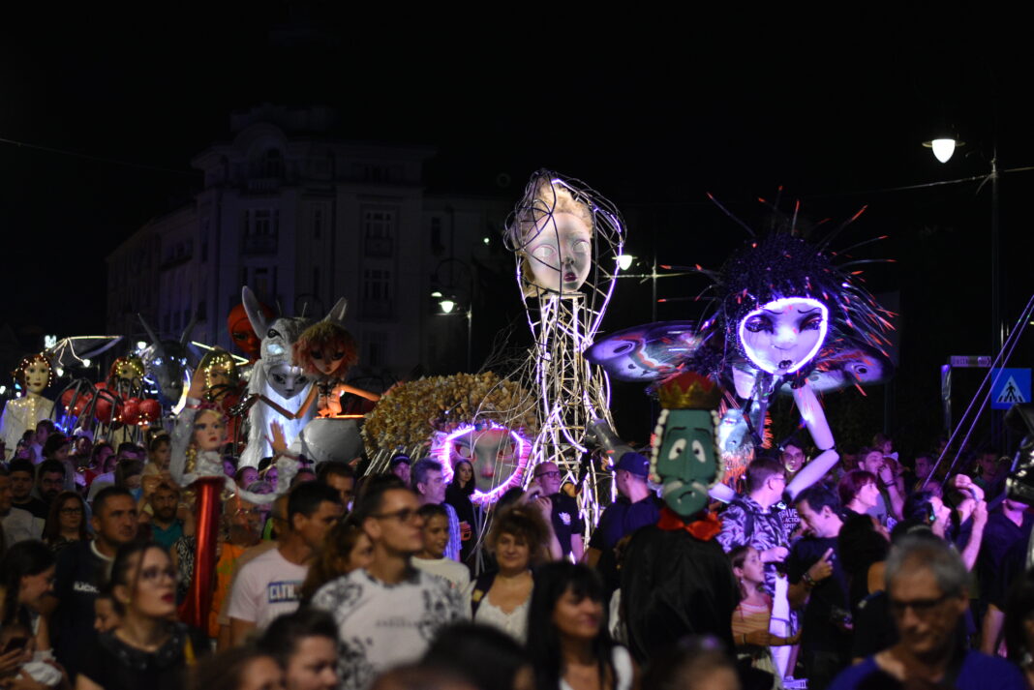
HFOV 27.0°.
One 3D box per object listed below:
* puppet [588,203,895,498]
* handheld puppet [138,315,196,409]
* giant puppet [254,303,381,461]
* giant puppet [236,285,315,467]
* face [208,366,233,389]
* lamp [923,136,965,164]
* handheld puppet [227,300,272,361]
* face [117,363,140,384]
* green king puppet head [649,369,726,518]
[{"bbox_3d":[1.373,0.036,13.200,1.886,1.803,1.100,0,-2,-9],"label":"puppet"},{"bbox_3d":[-4.060,0.191,25.000,0.674,1.101,0.650,0,-2,-5],"label":"handheld puppet"},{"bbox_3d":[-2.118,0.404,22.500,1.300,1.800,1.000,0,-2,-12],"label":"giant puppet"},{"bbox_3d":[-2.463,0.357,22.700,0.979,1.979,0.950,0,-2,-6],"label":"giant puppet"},{"bbox_3d":[-3.374,0.363,24.500,0.308,0.308,0.220,0,-2,-7],"label":"face"},{"bbox_3d":[5.937,-2.723,30.000,0.593,0.377,0.590,0,-2,0],"label":"lamp"},{"bbox_3d":[-3.058,-0.167,24.800,0.557,0.691,0.550,0,-2,-9],"label":"handheld puppet"},{"bbox_3d":[-4.510,0.326,25.000,0.292,0.270,0.210,0,-2,-11],"label":"face"},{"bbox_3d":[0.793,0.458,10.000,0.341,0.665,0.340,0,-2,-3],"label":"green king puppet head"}]

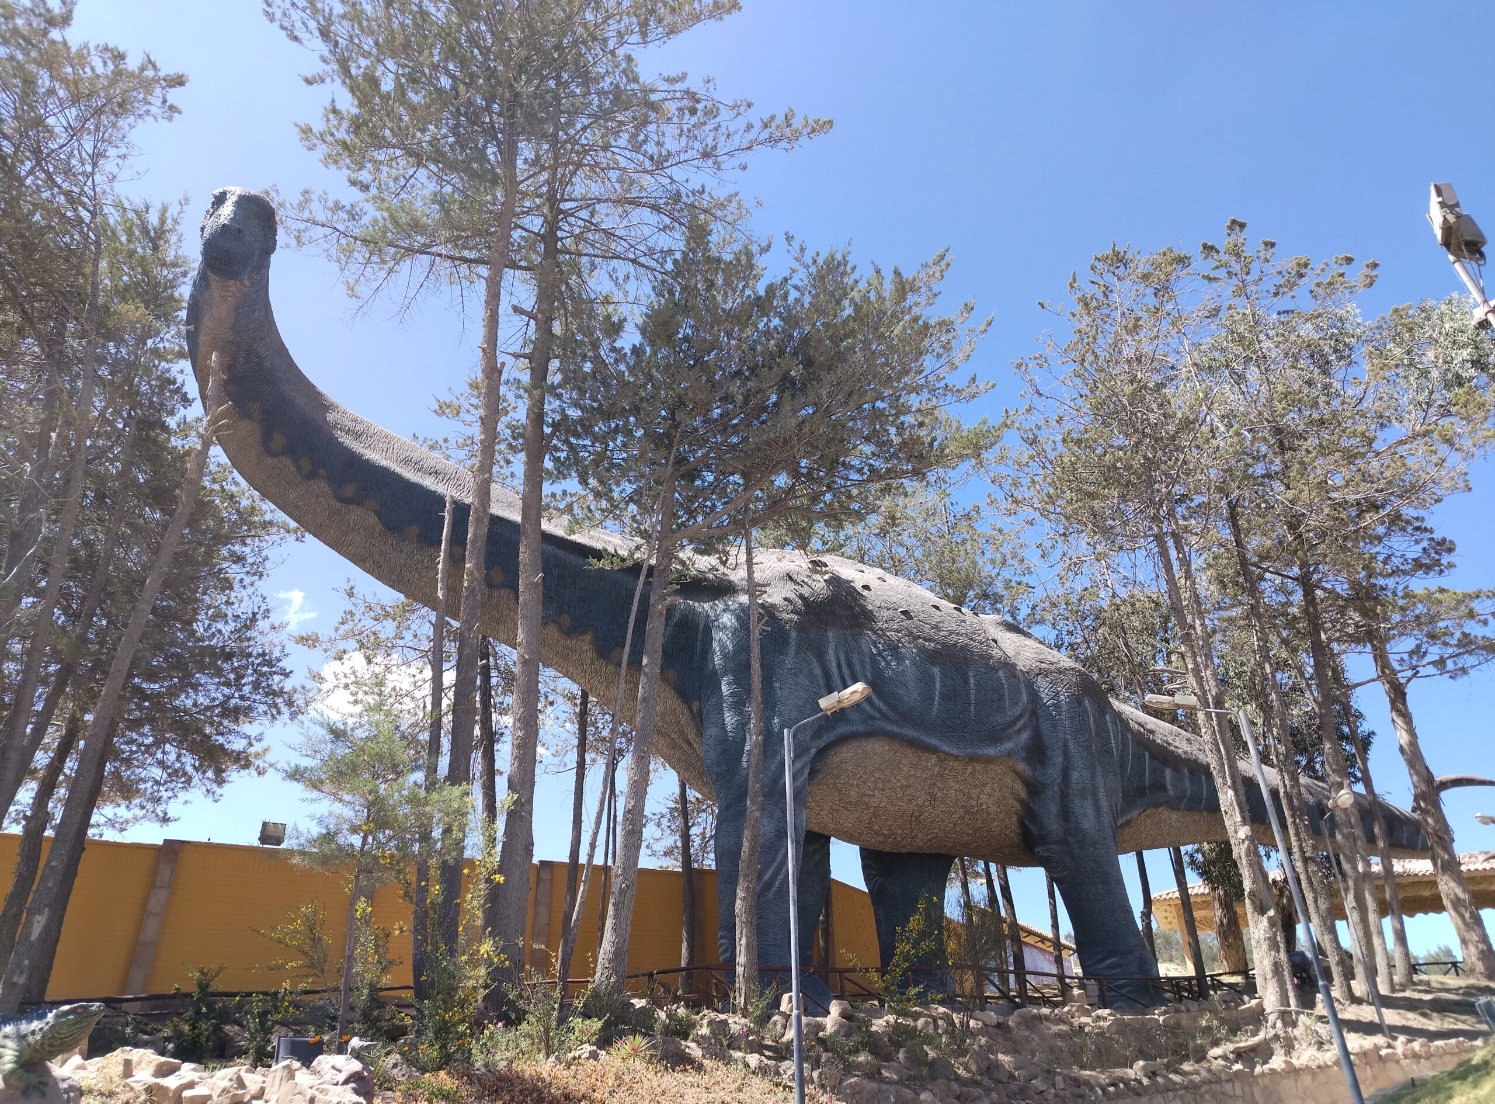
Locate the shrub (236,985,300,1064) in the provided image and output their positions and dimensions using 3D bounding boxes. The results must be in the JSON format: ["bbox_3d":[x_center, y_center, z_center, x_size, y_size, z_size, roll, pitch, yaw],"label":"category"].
[{"bbox_3d":[-4.482,4.410,9.693,0.543,0.723,0.520,10,-32,-20],"label":"shrub"}]

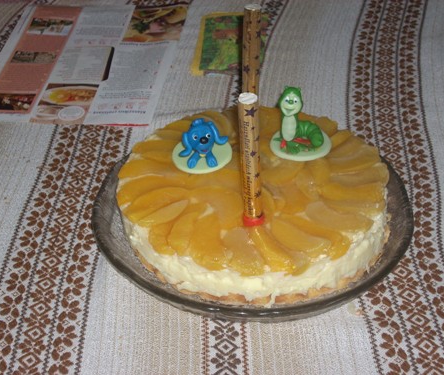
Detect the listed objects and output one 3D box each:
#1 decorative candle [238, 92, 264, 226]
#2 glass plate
[{"bbox_3d":[0.025,-0.020,0.803,0.018,0.133,0.018,-3,38,2],"label":"decorative candle"},{"bbox_3d":[0.030,0.028,0.921,0.310,0.032,0.310,0,37,0],"label":"glass plate"}]

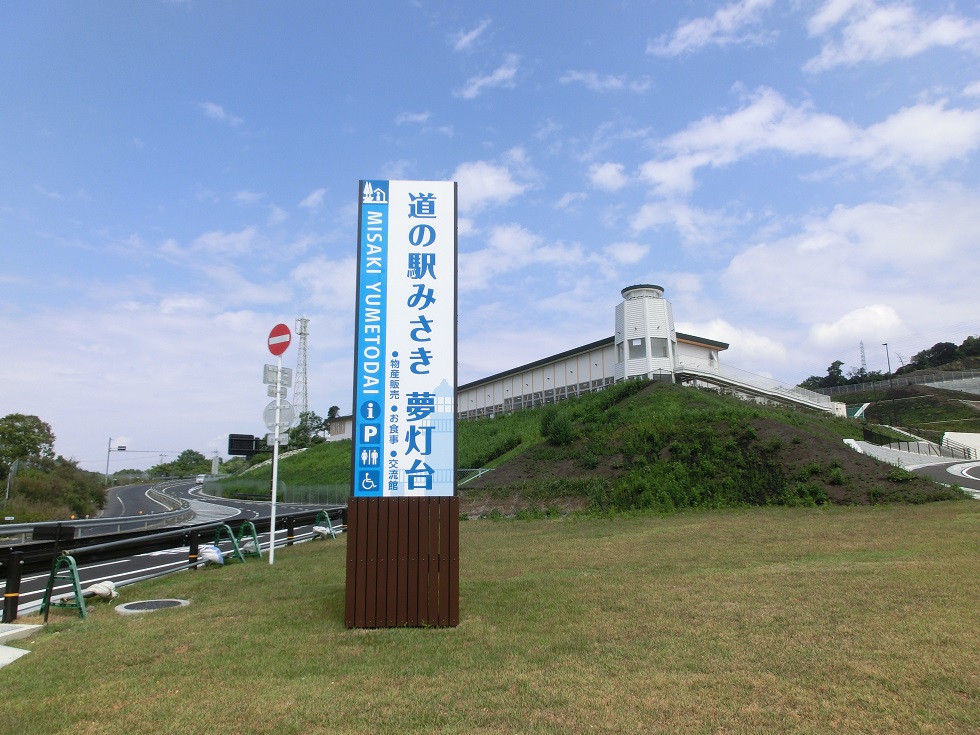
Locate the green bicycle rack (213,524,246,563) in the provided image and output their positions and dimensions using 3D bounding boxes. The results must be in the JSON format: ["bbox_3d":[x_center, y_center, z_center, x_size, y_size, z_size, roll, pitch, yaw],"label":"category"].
[{"bbox_3d":[-4.718,3.186,12.300,0.510,0.660,0.080,-6,-9,2],"label":"green bicycle rack"}]

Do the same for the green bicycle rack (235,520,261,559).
[{"bbox_3d":[-4.535,3.233,12.750,0.490,0.670,0.080,-3,-9,5],"label":"green bicycle rack"}]

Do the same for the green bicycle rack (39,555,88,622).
[{"bbox_3d":[-4.645,2.394,7.400,0.470,0.670,0.080,-1,-9,5],"label":"green bicycle rack"}]

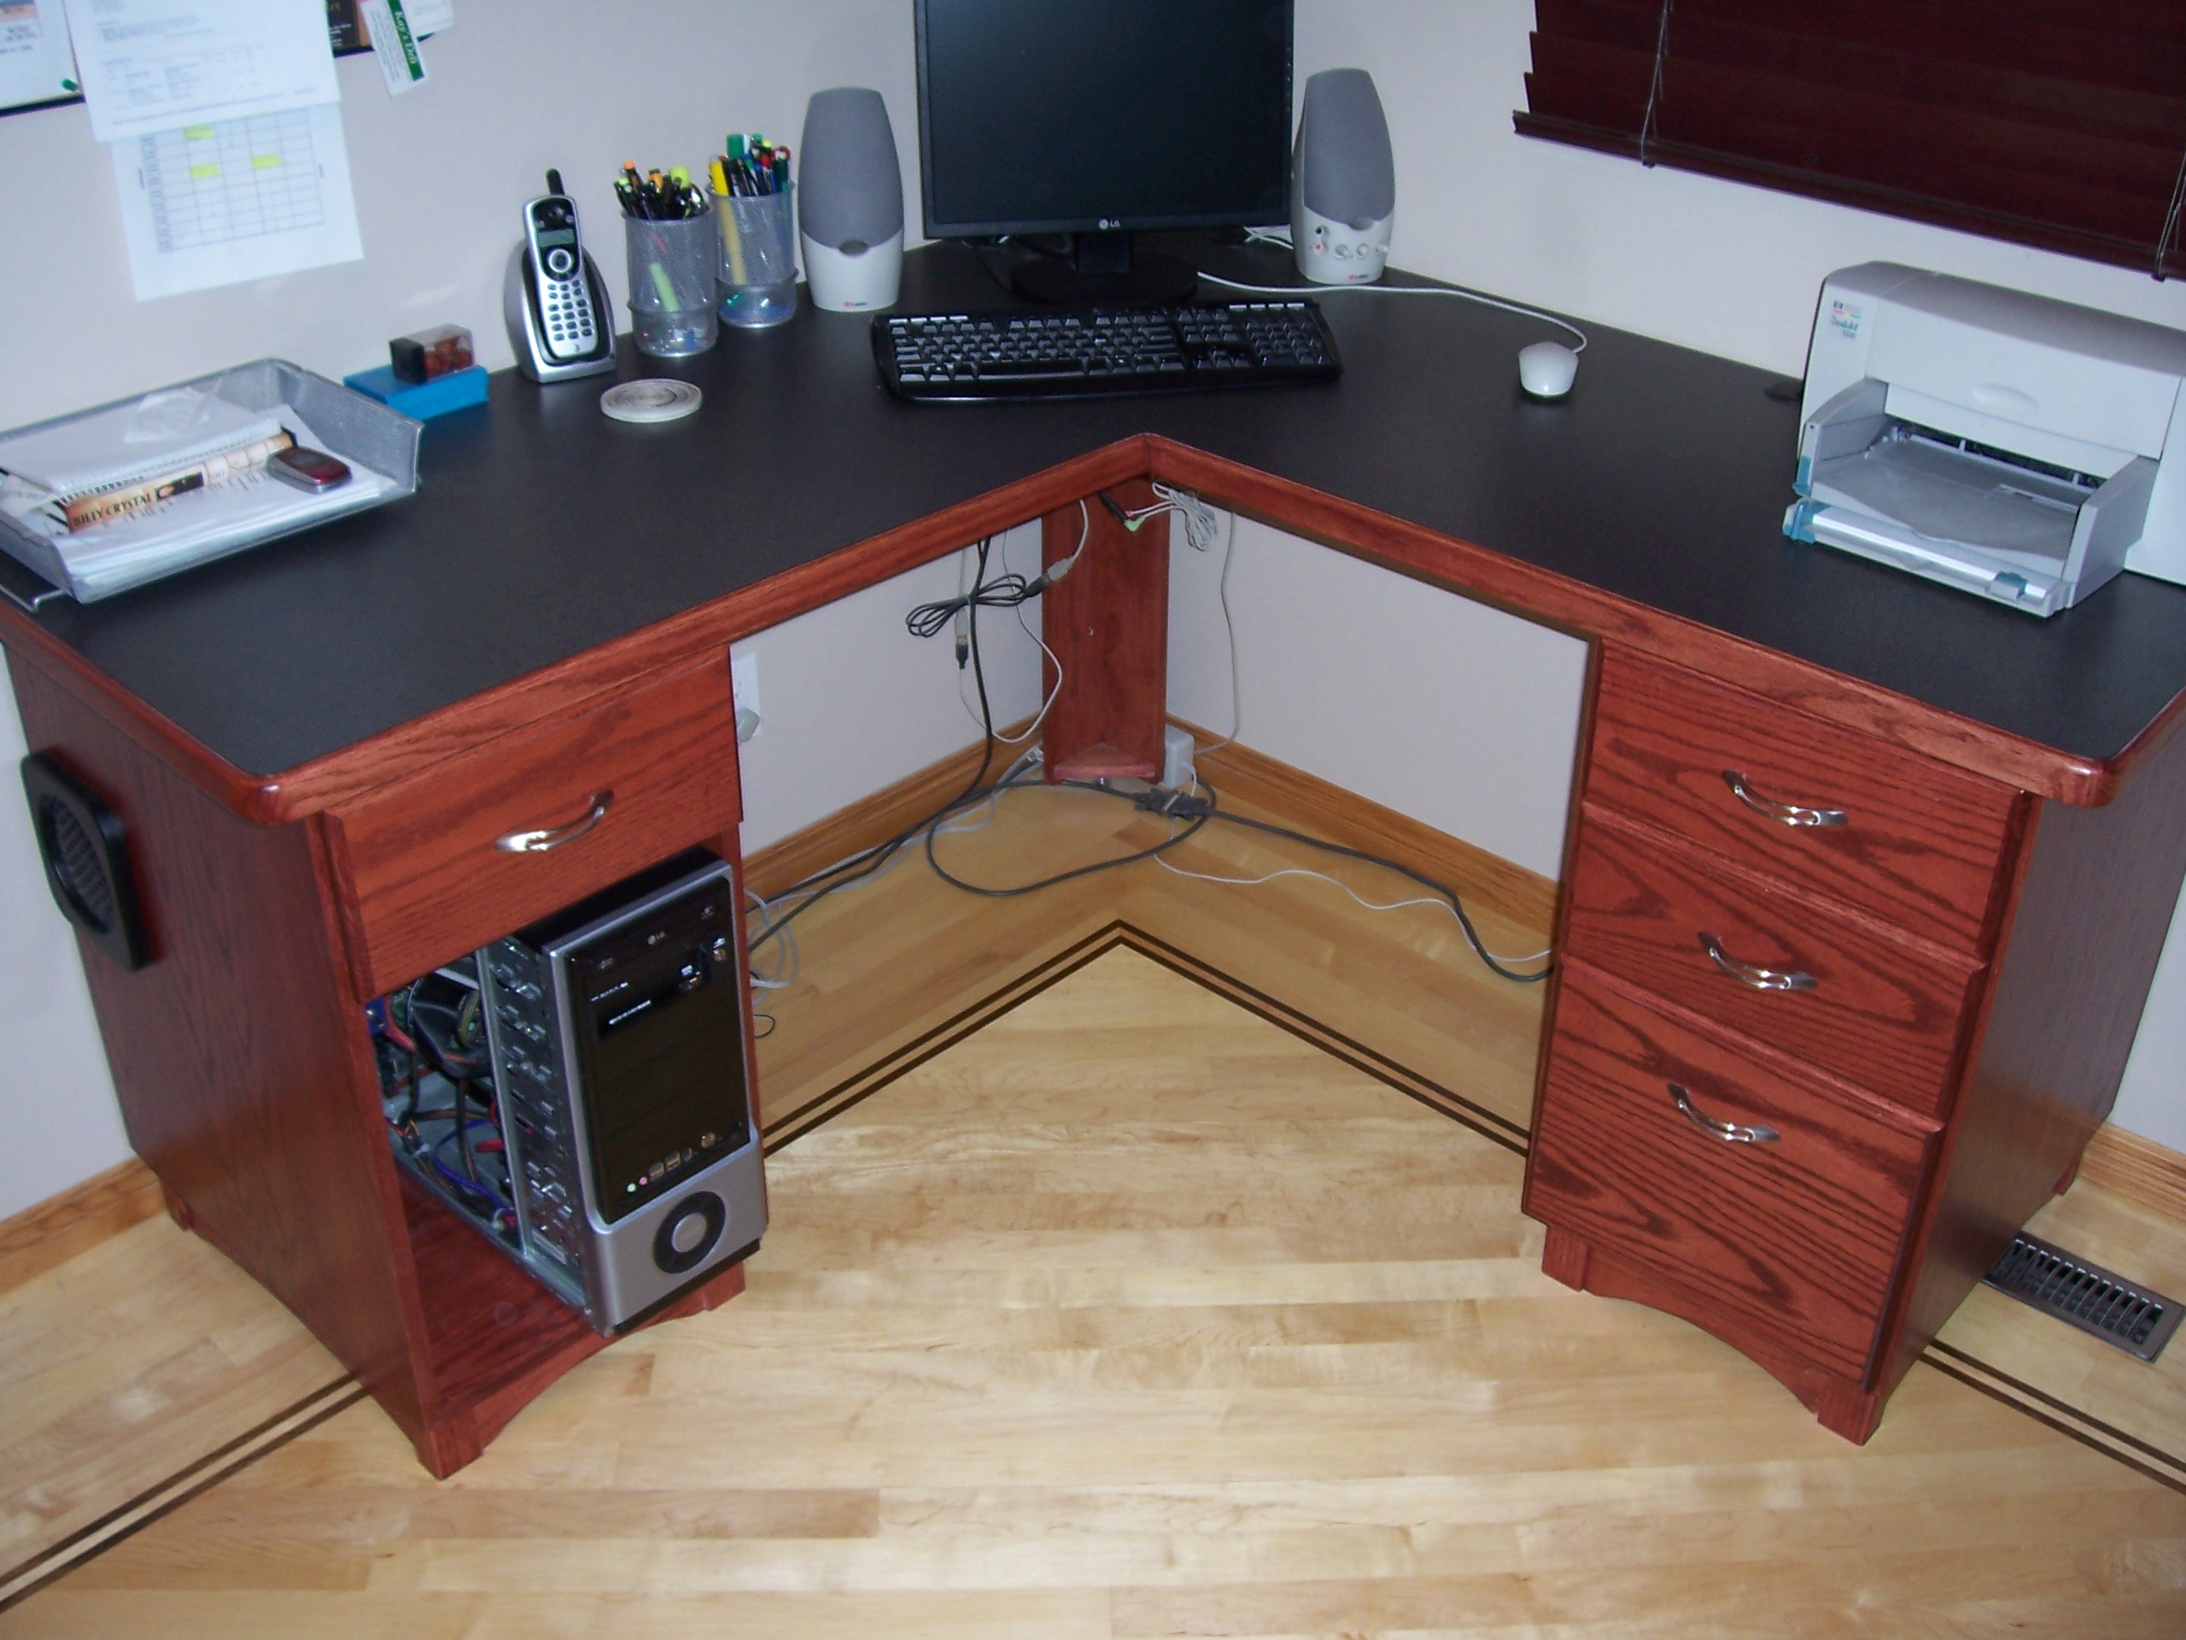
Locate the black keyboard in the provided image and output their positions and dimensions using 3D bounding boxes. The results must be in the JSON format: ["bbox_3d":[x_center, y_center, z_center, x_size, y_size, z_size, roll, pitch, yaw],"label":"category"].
[{"bbox_3d":[0.013,-0.480,2.171,0.455,0.032,0.188,-4,31,-7],"label":"black keyboard"}]

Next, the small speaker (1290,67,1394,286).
[{"bbox_3d":[0.273,-0.717,2.399,0.110,0.212,0.106,-5,31,-9],"label":"small speaker"}]

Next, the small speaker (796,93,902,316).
[{"bbox_3d":[-0.258,-0.665,2.303,0.112,0.212,0.108,-3,31,-6],"label":"small speaker"}]

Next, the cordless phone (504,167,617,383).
[{"bbox_3d":[-0.529,-0.538,2.105,0.083,0.192,0.086,-17,35,-27],"label":"cordless phone"}]

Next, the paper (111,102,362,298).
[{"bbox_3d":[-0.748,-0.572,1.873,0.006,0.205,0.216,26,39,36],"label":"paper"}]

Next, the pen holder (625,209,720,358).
[{"bbox_3d":[-0.428,-0.550,2.180,0.090,0.137,0.090,0,31,0],"label":"pen holder"}]

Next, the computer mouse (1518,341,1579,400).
[{"bbox_3d":[0.451,-0.452,2.126,0.059,0.036,0.097,8,31,13],"label":"computer mouse"}]

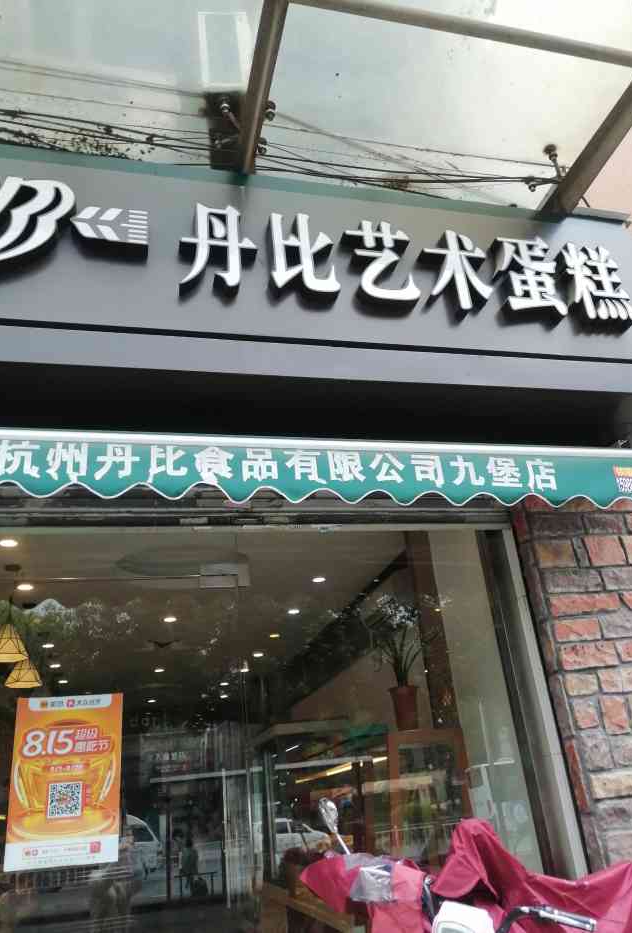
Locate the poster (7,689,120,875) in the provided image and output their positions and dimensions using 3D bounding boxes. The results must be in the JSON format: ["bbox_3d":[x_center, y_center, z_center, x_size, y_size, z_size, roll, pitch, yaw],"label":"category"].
[{"bbox_3d":[-0.952,1.190,2.787,0.396,0.604,0.010,1,-27,-14],"label":"poster"}]

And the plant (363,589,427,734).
[{"bbox_3d":[0.472,1.144,4.268,0.400,0.780,0.400,1,-27,-14],"label":"plant"}]

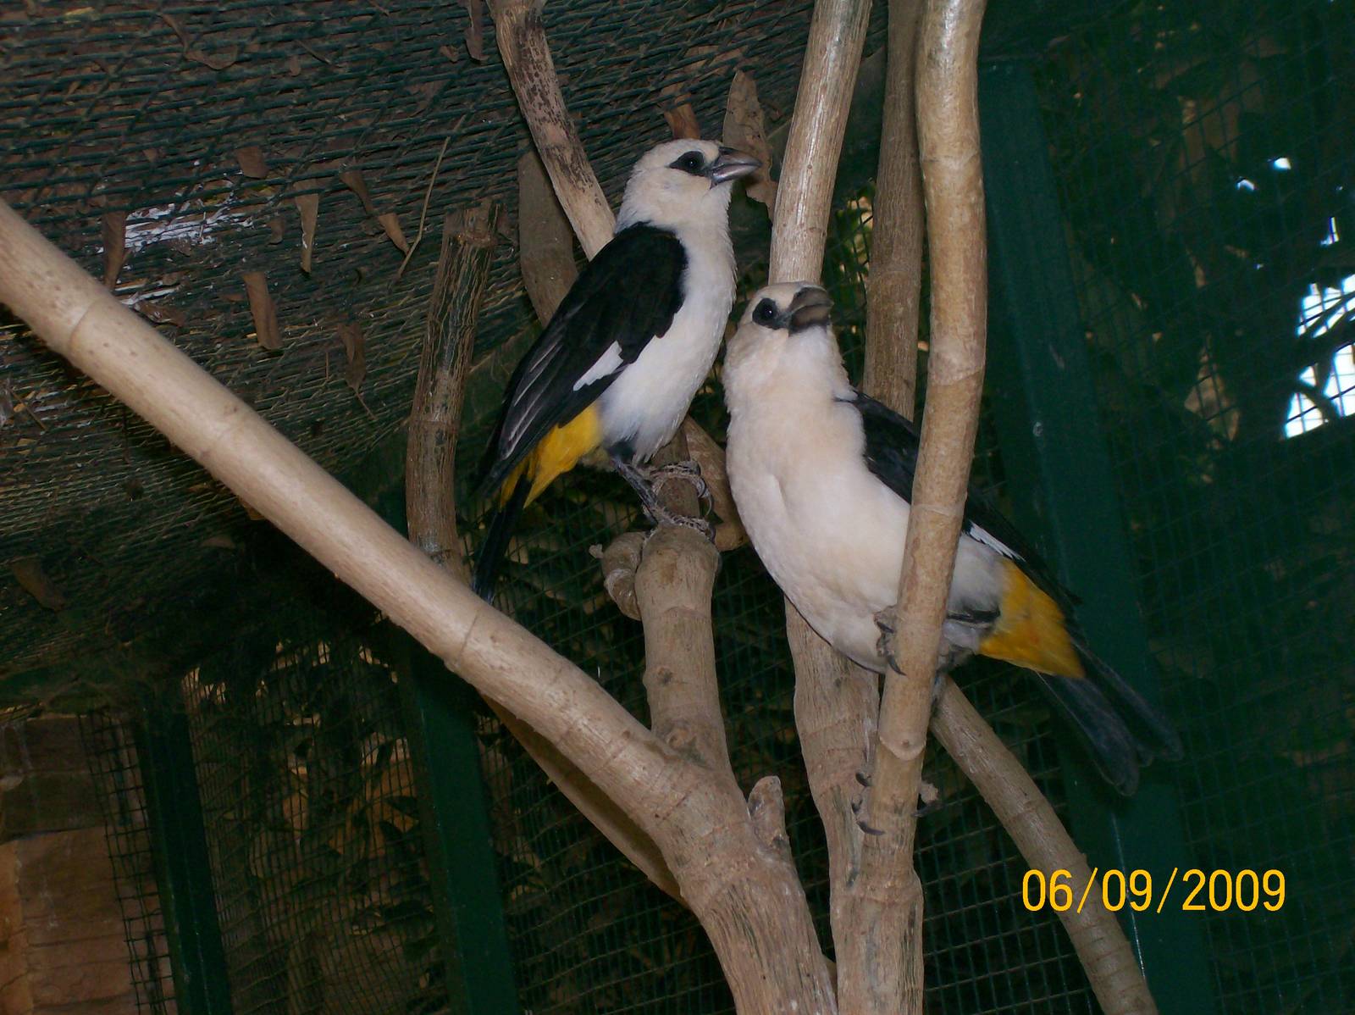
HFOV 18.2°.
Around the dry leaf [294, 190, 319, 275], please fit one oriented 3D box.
[{"bbox_3d":[-0.150,-0.111,1.710,0.011,0.033,0.009,-11,-11,0],"label":"dry leaf"}]

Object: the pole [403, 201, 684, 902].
[{"bbox_3d":[-0.066,0.025,1.650,0.068,0.288,0.055,-15,-9,0],"label":"pole"}]

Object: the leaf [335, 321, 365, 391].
[{"bbox_3d":[-0.153,-0.070,1.980,0.015,0.033,0.009,-11,-11,0],"label":"leaf"}]

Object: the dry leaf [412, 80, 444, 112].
[{"bbox_3d":[-0.095,-0.157,1.610,0.013,0.013,0.009,-11,-11,0],"label":"dry leaf"}]

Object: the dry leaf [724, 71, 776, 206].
[{"bbox_3d":[0.028,-0.146,1.680,0.022,0.055,0.014,-11,-11,0],"label":"dry leaf"}]

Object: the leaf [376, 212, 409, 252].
[{"bbox_3d":[-0.120,-0.116,1.780,0.013,0.018,0.009,-11,-11,0],"label":"leaf"}]

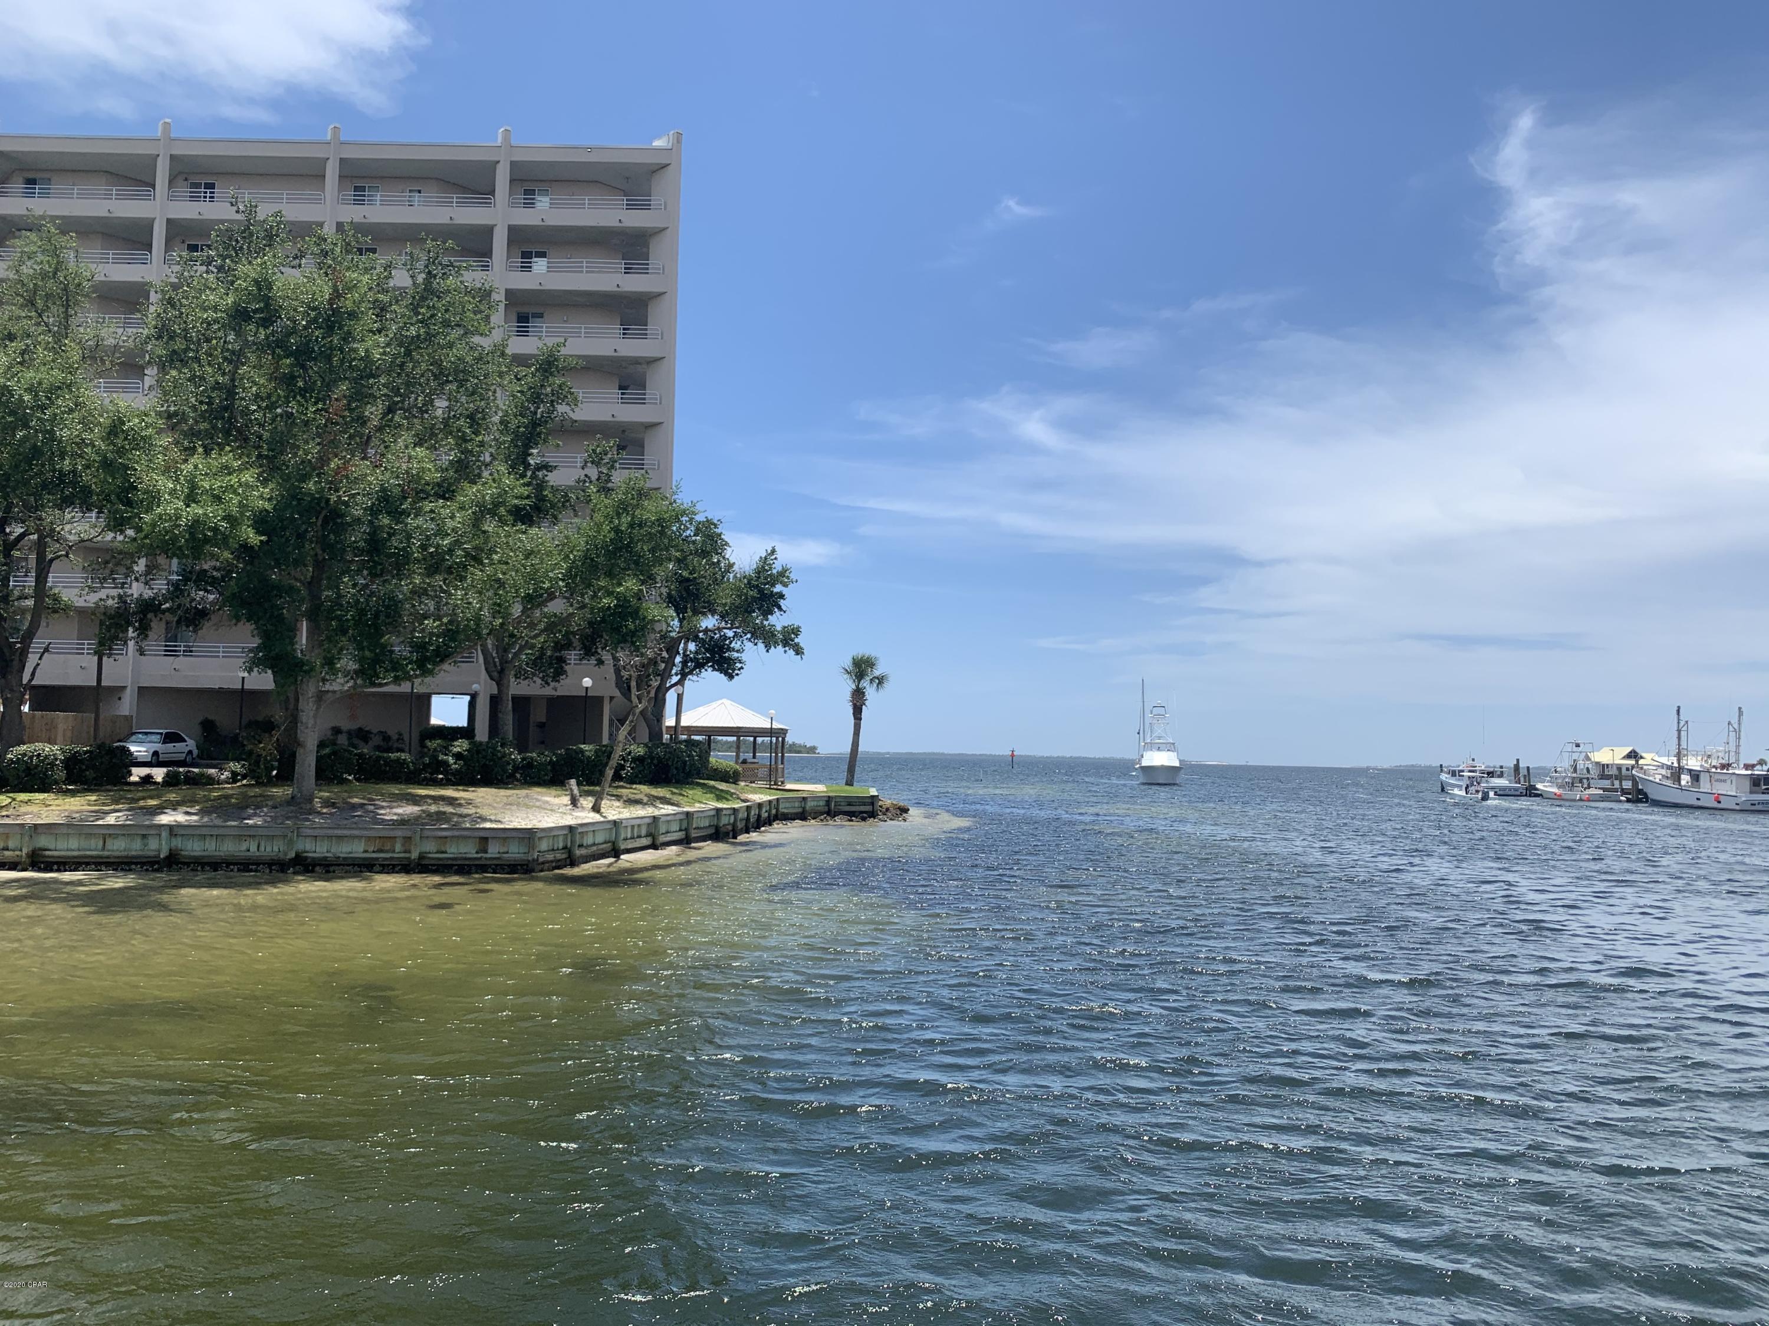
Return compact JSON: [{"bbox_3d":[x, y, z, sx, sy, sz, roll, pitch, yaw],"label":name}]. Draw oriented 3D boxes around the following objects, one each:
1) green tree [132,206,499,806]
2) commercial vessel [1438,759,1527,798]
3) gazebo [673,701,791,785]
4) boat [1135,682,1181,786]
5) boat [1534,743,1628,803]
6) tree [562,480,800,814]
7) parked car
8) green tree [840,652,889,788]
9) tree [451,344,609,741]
[{"bbox_3d":[-13.503,-3.582,31.886,8.500,14.000,8.300,1,-4,0],"label":"green tree"},{"bbox_3d":[52.733,10.008,118.621,3.800,3.500,12.500,1,-4,-1],"label":"commercial vessel"},{"bbox_3d":[-7.109,3.543,60.134,5.500,3.850,5.500,1,-4,3],"label":"gazebo"},{"bbox_3d":[30.660,8.000,148.375,4.800,10.800,13.500,0,-4,9],"label":"boat"},{"bbox_3d":[54.844,8.581,105.460,3.000,4.600,8.400,2,-4,-14],"label":"boat"},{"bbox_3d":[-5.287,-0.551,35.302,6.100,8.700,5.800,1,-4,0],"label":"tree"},{"bbox_3d":[-28.937,3.324,52.349,1.700,1.400,4.400,1,-4,0],"label":"parked car"},{"bbox_3d":[-0.964,2.607,61.717,2.200,6.250,2.200,1,-4,0],"label":"green tree"},{"bbox_3d":[-11.832,-3.174,44.496,6.000,14.300,6.000,1,-4,0],"label":"tree"}]

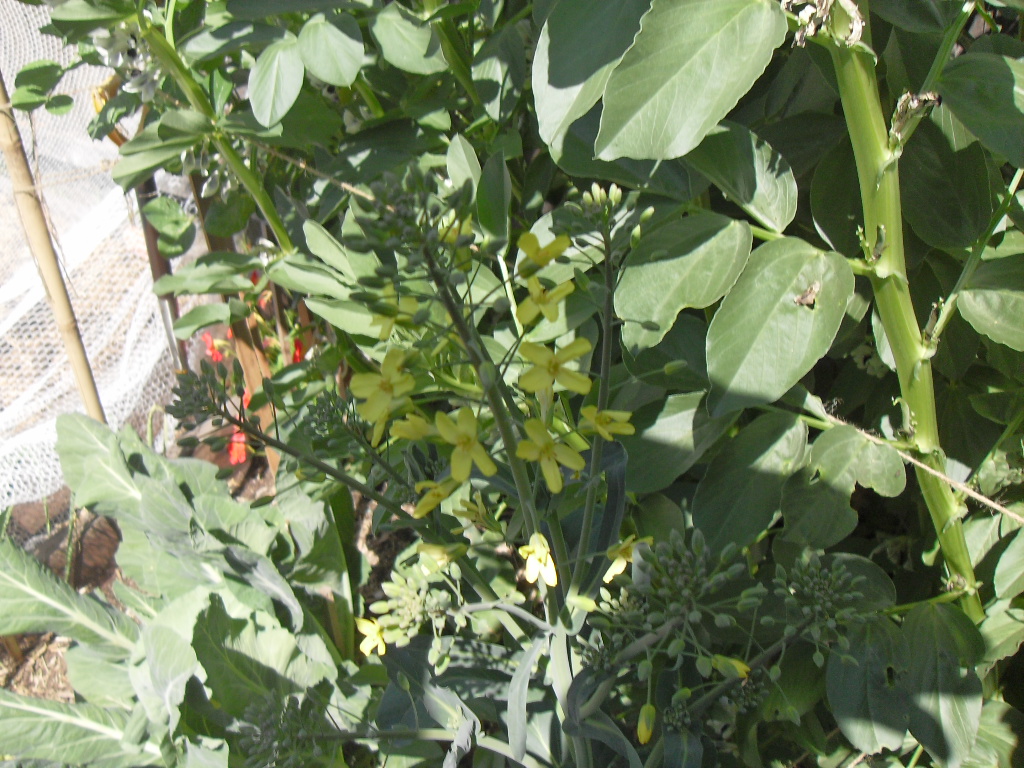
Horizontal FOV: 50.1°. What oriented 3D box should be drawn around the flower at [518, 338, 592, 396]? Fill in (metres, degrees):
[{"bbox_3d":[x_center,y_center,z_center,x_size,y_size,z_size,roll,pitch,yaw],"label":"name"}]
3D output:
[{"bbox_3d":[0.015,-0.006,0.380,0.026,0.011,0.022,-6,62,-3],"label":"flower"}]

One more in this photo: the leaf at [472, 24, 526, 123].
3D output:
[{"bbox_3d":[-0.008,-0.191,0.670,0.034,0.060,0.017,2,6,-5],"label":"leaf"}]

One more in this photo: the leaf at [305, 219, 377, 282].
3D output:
[{"bbox_3d":[-0.112,-0.088,0.720,0.030,0.055,0.014,-43,13,-20],"label":"leaf"}]

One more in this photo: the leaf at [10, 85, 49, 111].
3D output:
[{"bbox_3d":[-0.265,-0.157,0.600,0.021,0.006,0.017,3,54,9],"label":"leaf"}]

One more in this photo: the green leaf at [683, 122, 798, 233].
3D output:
[{"bbox_3d":[0.091,-0.083,0.440,0.059,0.017,0.032,37,75,20],"label":"green leaf"}]

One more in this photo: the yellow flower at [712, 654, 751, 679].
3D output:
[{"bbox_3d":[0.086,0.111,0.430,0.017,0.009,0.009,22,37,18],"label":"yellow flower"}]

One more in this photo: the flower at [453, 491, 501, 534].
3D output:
[{"bbox_3d":[-0.013,0.048,0.405,0.014,0.013,0.015,-44,38,8],"label":"flower"}]

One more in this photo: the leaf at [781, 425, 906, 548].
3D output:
[{"bbox_3d":[0.151,0.047,0.500,0.050,0.067,0.016,37,9,7],"label":"leaf"}]

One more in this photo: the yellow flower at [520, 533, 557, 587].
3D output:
[{"bbox_3d":[0.010,0.071,0.445,0.018,0.020,0.018,-2,37,-2],"label":"yellow flower"}]

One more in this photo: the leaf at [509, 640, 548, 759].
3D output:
[{"bbox_3d":[0.006,0.127,0.440,0.009,0.048,0.012,8,-9,19],"label":"leaf"}]

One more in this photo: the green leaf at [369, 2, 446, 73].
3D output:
[{"bbox_3d":[-0.059,-0.196,0.620,0.039,0.015,0.062,-30,65,-11],"label":"green leaf"}]

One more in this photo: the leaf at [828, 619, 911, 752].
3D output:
[{"bbox_3d":[0.166,0.141,0.510,0.040,0.012,0.068,-6,66,4],"label":"leaf"}]

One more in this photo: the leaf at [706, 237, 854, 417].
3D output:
[{"bbox_3d":[0.120,-0.026,0.490,0.056,0.094,0.016,37,9,7],"label":"leaf"}]

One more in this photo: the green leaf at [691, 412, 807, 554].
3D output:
[{"bbox_3d":[0.102,0.043,0.470,0.039,0.013,0.074,38,77,22],"label":"green leaf"}]

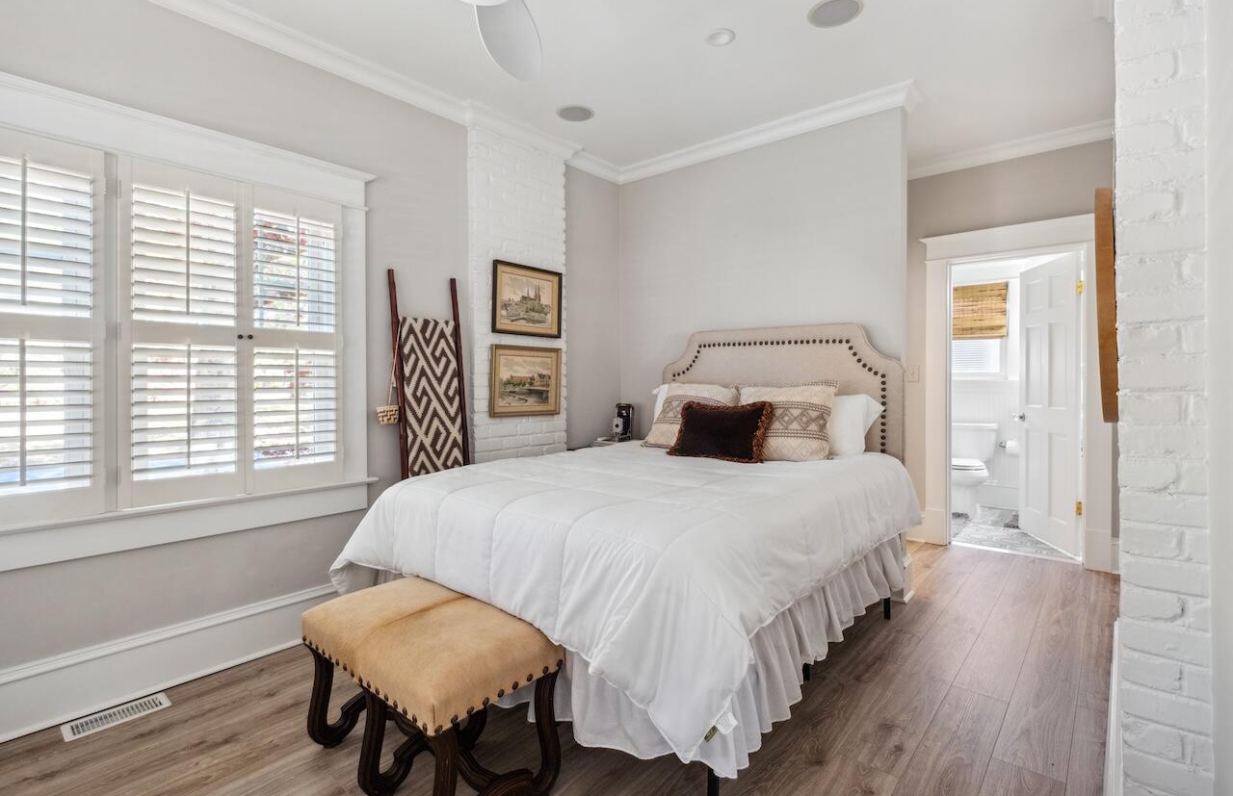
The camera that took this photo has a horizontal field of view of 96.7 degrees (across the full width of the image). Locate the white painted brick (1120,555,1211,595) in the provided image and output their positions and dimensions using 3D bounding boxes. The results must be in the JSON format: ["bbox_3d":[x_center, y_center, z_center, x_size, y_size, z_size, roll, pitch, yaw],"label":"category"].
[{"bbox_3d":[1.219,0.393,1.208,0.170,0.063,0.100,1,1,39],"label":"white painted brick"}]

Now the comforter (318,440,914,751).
[{"bbox_3d":[0.180,0.549,2.580,1.840,0.440,2.140,1,1,39],"label":"comforter"}]

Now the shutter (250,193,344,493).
[{"bbox_3d":[-1.460,-0.256,2.504,0.035,1.330,0.387,1,2,41],"label":"shutter"}]

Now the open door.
[{"bbox_3d":[3.160,0.026,3.998,0.040,2.030,0.715,0,2,10],"label":"open door"}]

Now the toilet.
[{"bbox_3d":[3.148,0.641,4.955,0.460,0.785,0.700,1,2,41],"label":"toilet"}]

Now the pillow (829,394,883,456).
[{"bbox_3d":[1.090,0.137,3.000,0.660,0.420,0.180,1,-21,39],"label":"pillow"}]

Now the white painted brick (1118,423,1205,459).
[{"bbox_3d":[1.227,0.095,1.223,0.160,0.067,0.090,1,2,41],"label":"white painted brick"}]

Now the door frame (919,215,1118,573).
[{"bbox_3d":[2.700,-0.053,3.755,1.080,2.230,0.130,1,1,39],"label":"door frame"}]

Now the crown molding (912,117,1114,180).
[{"bbox_3d":[2.600,-1.666,3.680,1.300,0.110,0.100,1,1,39],"label":"crown molding"}]

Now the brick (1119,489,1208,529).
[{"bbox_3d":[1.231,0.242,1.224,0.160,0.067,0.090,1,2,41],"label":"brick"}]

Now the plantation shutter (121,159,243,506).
[{"bbox_3d":[-1.688,-0.242,2.150,0.040,1.305,0.395,1,1,40],"label":"plantation shutter"}]

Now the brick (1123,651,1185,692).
[{"bbox_3d":[1.206,0.615,1.235,0.093,0.063,0.130,1,1,39],"label":"brick"}]

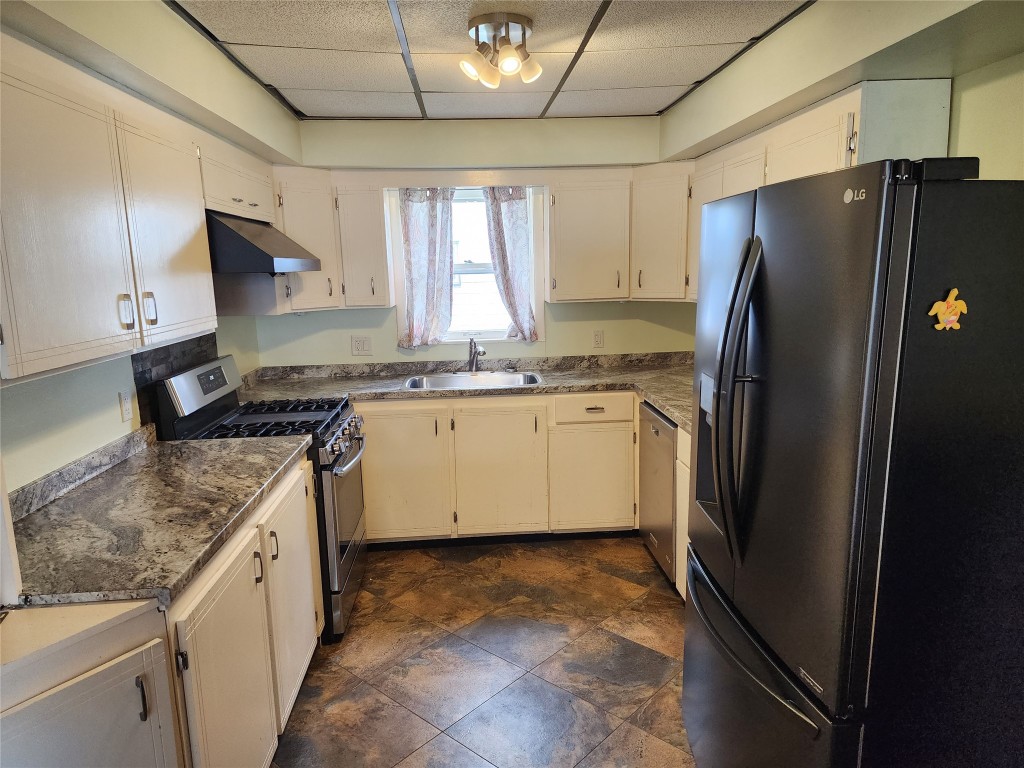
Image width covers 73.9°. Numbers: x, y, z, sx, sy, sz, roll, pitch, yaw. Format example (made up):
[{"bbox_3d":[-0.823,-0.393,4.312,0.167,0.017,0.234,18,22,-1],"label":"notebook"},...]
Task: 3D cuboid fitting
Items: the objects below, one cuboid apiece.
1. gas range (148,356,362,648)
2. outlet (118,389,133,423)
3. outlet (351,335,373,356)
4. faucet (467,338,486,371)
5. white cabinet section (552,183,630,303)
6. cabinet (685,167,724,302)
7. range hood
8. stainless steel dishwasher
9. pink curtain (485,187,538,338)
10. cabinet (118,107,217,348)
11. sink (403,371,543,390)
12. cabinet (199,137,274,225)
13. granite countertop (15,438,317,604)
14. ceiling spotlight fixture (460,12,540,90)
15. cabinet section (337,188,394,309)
[{"bbox_3d":[-1.026,0.475,3.013,0.680,1.130,0.760,-2,10,-3],"label":"gas range"},{"bbox_3d":[-1.396,0.080,2.461,0.012,0.113,0.070,-2,10,-4],"label":"outlet"},{"bbox_3d":[-0.910,-0.230,4.117,0.119,0.117,0.012,-2,10,-4],"label":"outlet"},{"bbox_3d":[-0.205,-0.156,3.871,0.080,0.205,0.180,-4,10,-15],"label":"faucet"},{"bbox_3d":[0.435,-0.832,4.012,0.460,0.670,0.320,-2,10,-3],"label":"white cabinet section"},{"bbox_3d":[1.125,-0.769,3.383,0.323,0.725,0.411,-2,10,-4],"label":"cabinet"},{"bbox_3d":[-1.130,-0.562,2.758,0.530,0.225,0.760,-2,10,-3],"label":"range hood"},{"bbox_3d":[0.992,0.499,3.363,0.600,0.810,0.600,-2,10,-3],"label":"stainless steel dishwasher"},{"bbox_3d":[-0.004,-0.677,3.910,0.300,0.890,0.070,-2,10,-3],"label":"pink curtain"},{"bbox_3d":[-1.191,-0.451,2.071,0.325,0.640,0.575,-2,10,-3],"label":"cabinet"},{"bbox_3d":[-0.213,0.063,3.887,0.795,0.180,0.520,-2,10,-4],"label":"sink"},{"bbox_3d":[-1.295,-0.832,2.853,0.330,0.279,0.935,-2,10,-4],"label":"cabinet"},{"bbox_3d":[-1.050,0.342,2.040,0.610,0.040,1.297,-2,10,-4],"label":"granite countertop"},{"bbox_3d":[-0.033,-1.034,2.099,0.252,0.176,0.247,-2,10,-4],"label":"ceiling spotlight fixture"},{"bbox_3d":[-0.835,-0.786,3.938,0.270,0.660,0.320,-2,10,-3],"label":"cabinet section"}]

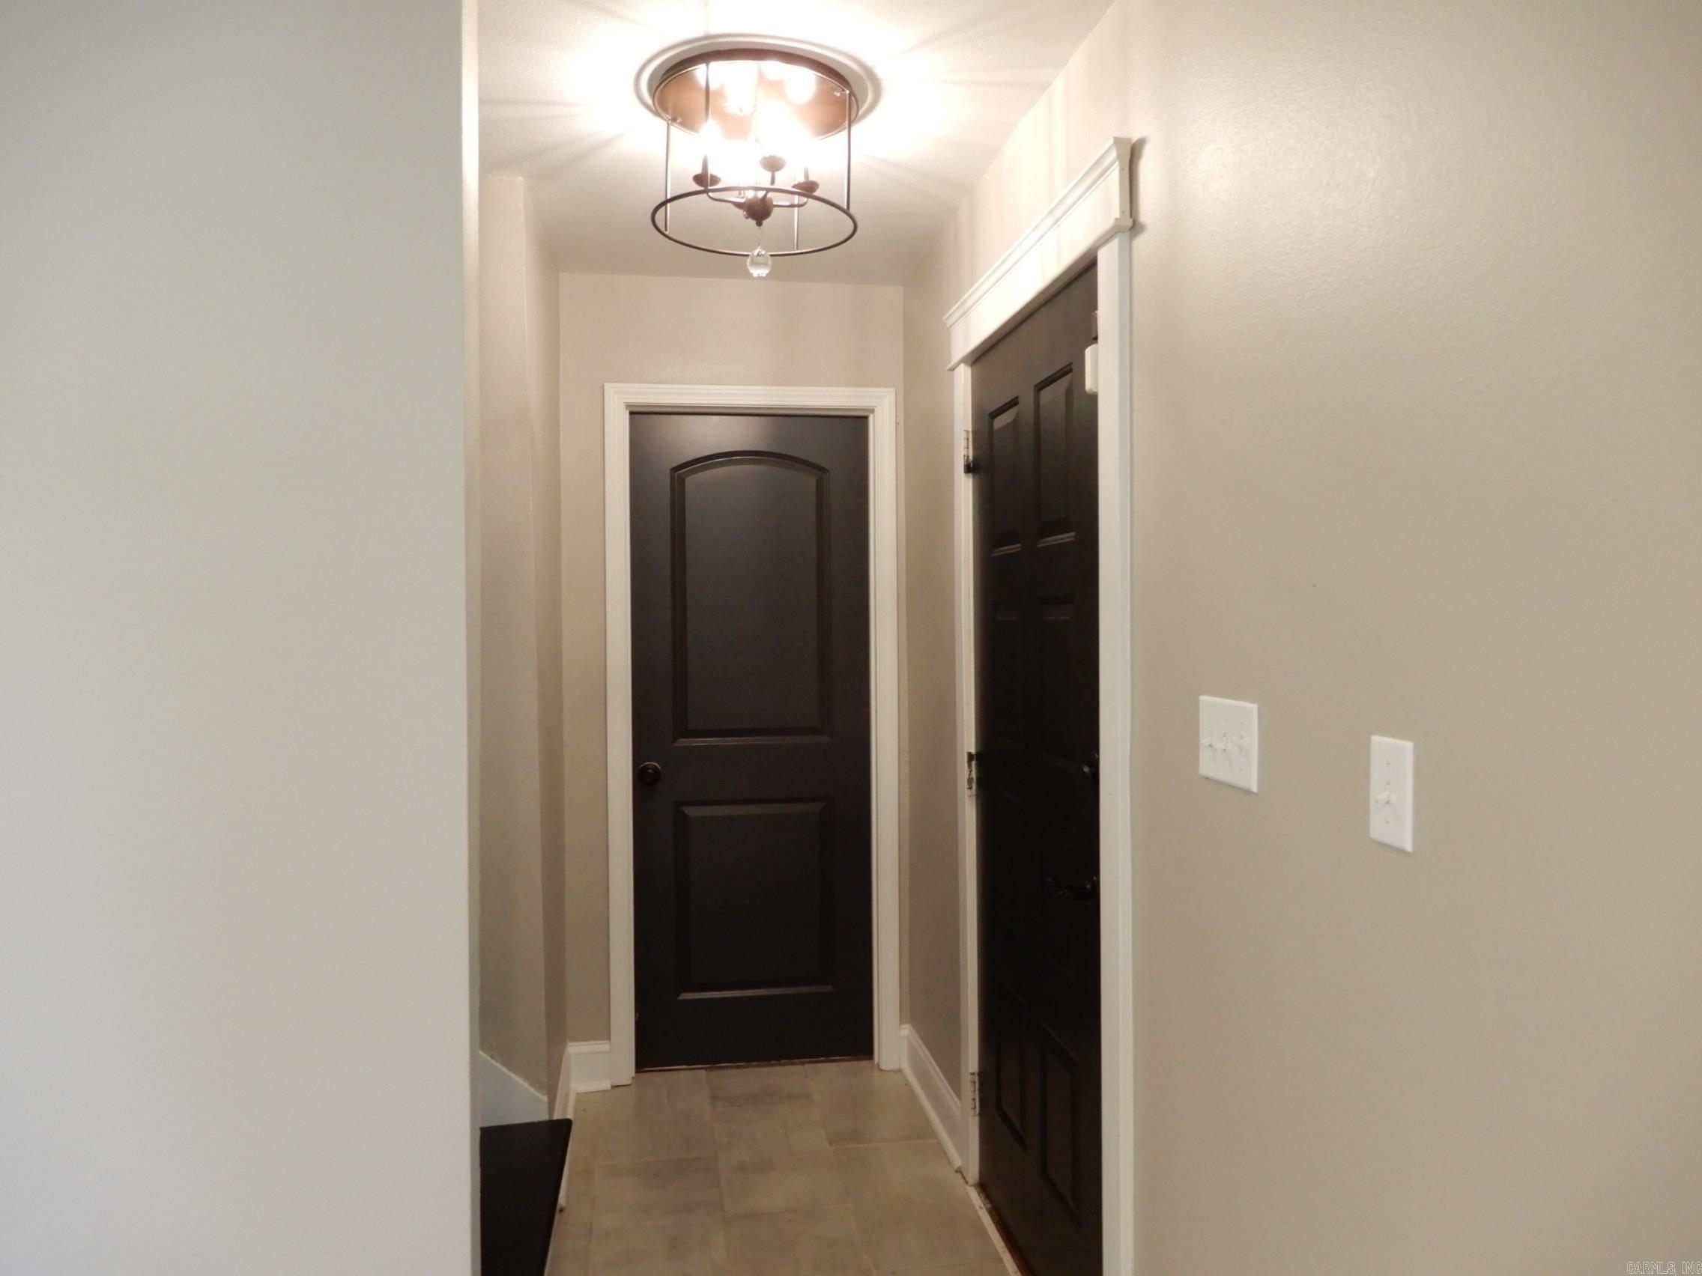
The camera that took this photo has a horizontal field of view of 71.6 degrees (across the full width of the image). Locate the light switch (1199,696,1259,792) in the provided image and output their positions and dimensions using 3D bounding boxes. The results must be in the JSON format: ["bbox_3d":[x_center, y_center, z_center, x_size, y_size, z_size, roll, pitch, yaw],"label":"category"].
[{"bbox_3d":[0.505,0.141,1.593,0.018,0.113,0.162,-1,1,-9],"label":"light switch"}]

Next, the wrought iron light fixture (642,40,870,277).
[{"bbox_3d":[-0.181,-0.895,2.324,0.422,0.354,0.422,-1,1,-9],"label":"wrought iron light fixture"}]

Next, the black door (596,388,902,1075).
[{"bbox_3d":[-0.295,0.295,3.641,0.885,2.121,0.099,-1,1,-9],"label":"black door"}]

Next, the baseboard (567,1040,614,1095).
[{"bbox_3d":[-0.778,1.290,3.535,0.123,0.145,0.022,-1,1,-9],"label":"baseboard"}]

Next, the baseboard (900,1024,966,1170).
[{"bbox_3d":[0.236,1.282,3.364,0.022,0.145,0.679,-1,1,-9],"label":"baseboard"}]

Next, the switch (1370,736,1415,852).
[{"bbox_3d":[0.562,0.162,1.235,0.018,0.113,0.070,-1,1,-9],"label":"switch"}]

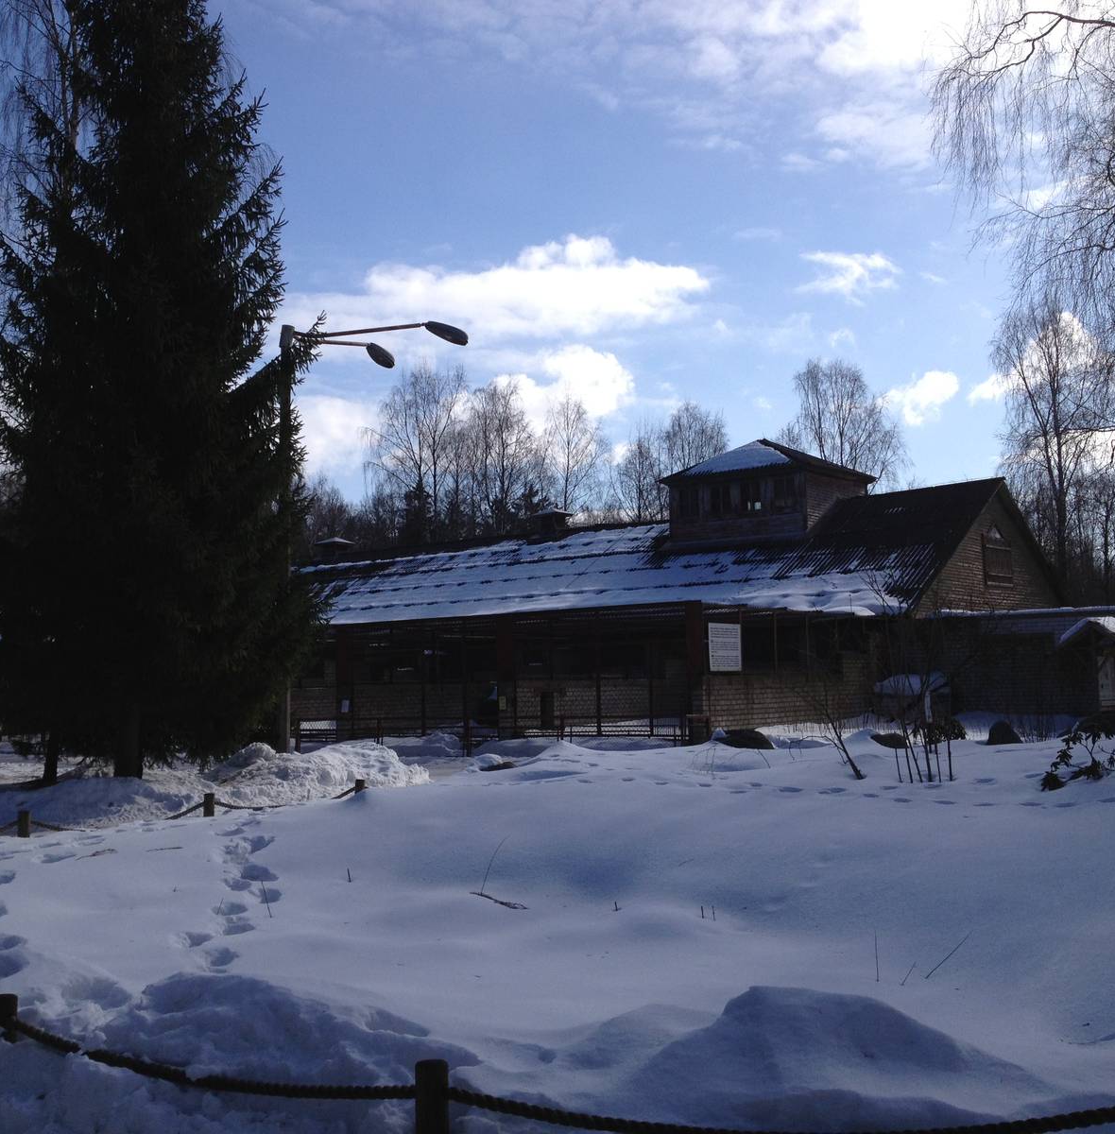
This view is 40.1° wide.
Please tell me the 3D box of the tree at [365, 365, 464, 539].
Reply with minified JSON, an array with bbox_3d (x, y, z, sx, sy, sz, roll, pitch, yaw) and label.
[{"bbox_3d":[-7.110,-1.091,76.369,5.075,18.690,5.075,-1,-5,0],"label":"tree"}]

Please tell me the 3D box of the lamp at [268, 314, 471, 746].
[{"bbox_3d":[-4.114,-0.458,32.228,3.689,9.384,3.212,3,-6,-38],"label":"lamp"}]

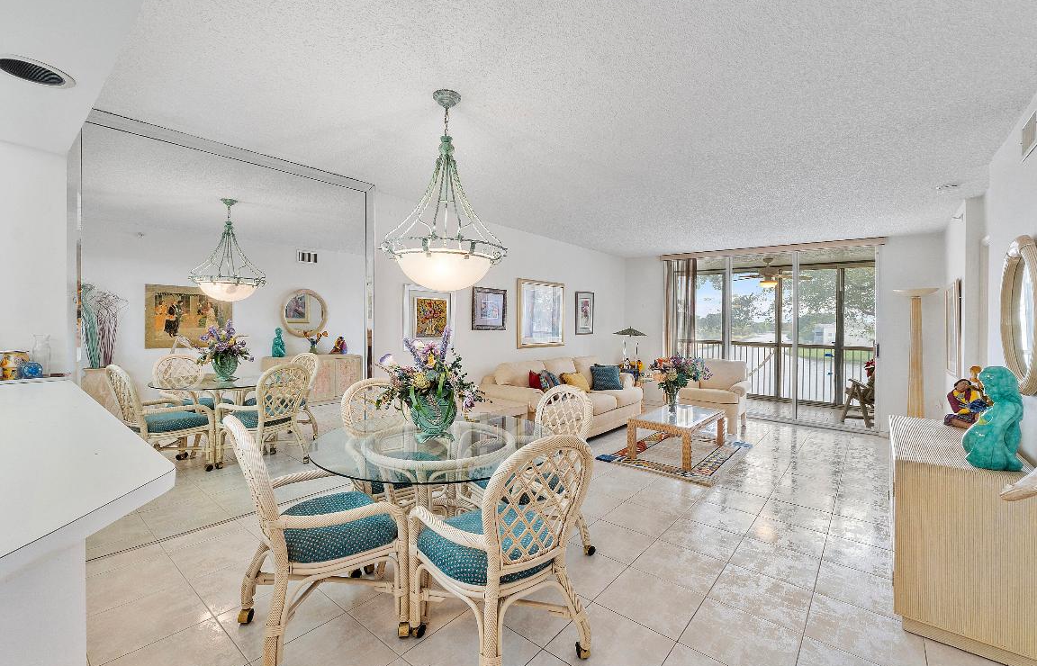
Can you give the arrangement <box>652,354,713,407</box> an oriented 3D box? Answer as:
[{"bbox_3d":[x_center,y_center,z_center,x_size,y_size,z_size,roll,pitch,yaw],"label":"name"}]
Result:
[{"bbox_3d":[1.782,0.543,4.740,0.580,0.600,0.520,1,1,21],"label":"arrangement"}]

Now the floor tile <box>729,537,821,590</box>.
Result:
[{"bbox_3d":[1.470,1.310,2.468,0.403,0.010,0.403,2,1,40],"label":"floor tile"}]

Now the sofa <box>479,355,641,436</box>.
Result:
[{"bbox_3d":[0.649,0.798,5.305,0.850,0.880,2.430,2,1,40],"label":"sofa"}]

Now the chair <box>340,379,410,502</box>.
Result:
[{"bbox_3d":[-0.749,0.783,2.646,0.580,0.950,0.620,0,1,-38],"label":"chair"}]

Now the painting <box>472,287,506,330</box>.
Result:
[{"bbox_3d":[-0.304,-0.259,4.733,0.030,0.450,0.530,2,1,40],"label":"painting"}]

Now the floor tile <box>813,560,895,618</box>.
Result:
[{"bbox_3d":[1.765,1.306,2.194,0.400,0.012,0.400,2,1,40],"label":"floor tile"}]

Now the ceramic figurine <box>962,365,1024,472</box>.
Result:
[{"bbox_3d":[2.046,0.347,1.851,0.185,0.430,0.170,2,1,37],"label":"ceramic figurine"}]

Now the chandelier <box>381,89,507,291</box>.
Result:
[{"bbox_3d":[-0.360,-0.713,2.163,0.620,0.995,0.620,1,1,-11],"label":"chandelier"}]

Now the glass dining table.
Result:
[{"bbox_3d":[-0.390,0.900,2.169,1.226,0.745,1.226,2,1,40],"label":"glass dining table"}]

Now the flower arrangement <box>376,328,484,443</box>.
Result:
[{"bbox_3d":[-0.435,0.258,2.184,0.520,0.580,0.470,1,1,-11],"label":"flower arrangement"}]

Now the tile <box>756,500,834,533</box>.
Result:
[{"bbox_3d":[1.969,1.293,3.066,0.400,0.012,0.400,2,1,40],"label":"tile"}]

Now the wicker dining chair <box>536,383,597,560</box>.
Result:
[{"bbox_3d":[0.071,0.801,2.551,0.620,0.950,0.580,0,1,-39],"label":"wicker dining chair"}]

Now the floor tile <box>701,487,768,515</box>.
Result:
[{"bbox_3d":[1.661,1.284,3.321,0.400,0.012,0.400,2,1,40],"label":"floor tile"}]

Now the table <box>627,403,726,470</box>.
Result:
[{"bbox_3d":[1.734,1.076,4.678,0.635,0.390,1.185,2,1,38],"label":"table"}]

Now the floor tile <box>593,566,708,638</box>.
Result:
[{"bbox_3d":[0.641,1.301,2.103,0.403,0.010,0.403,2,1,40],"label":"floor tile"}]

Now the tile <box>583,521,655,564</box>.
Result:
[{"bbox_3d":[0.588,1.289,2.673,0.403,0.010,0.403,2,1,40],"label":"tile"}]

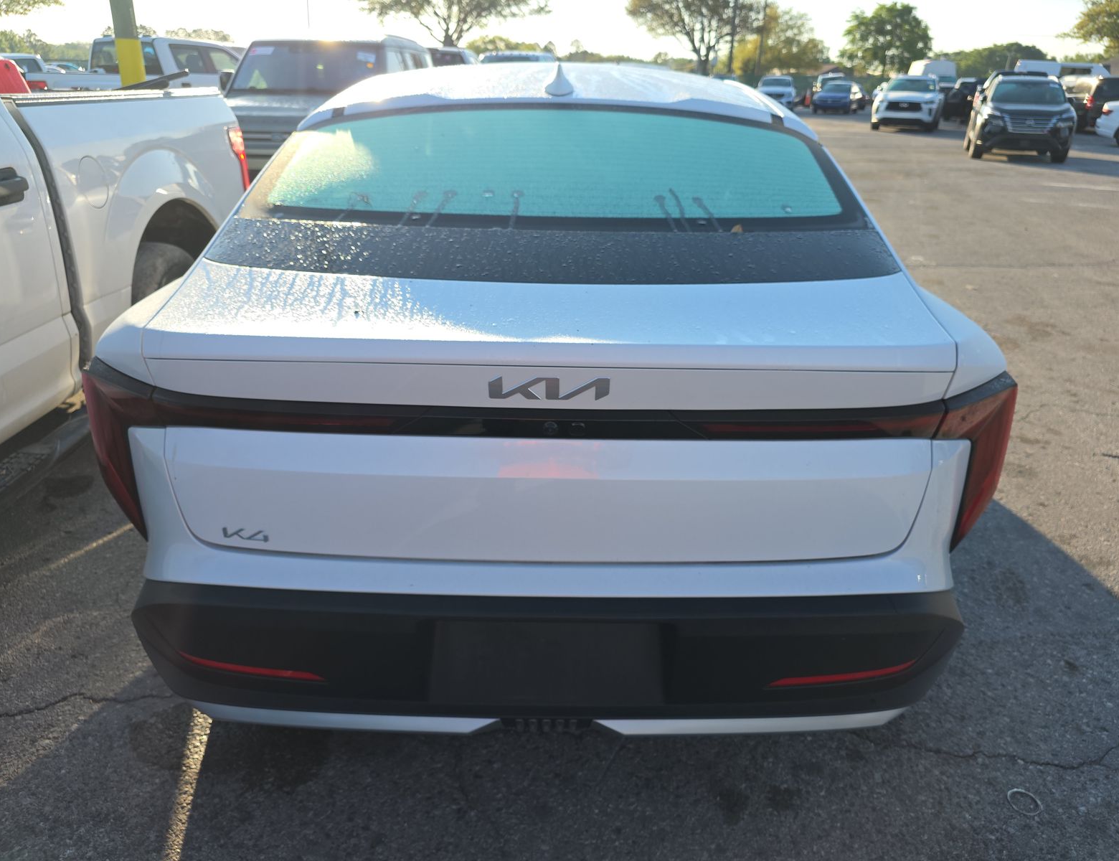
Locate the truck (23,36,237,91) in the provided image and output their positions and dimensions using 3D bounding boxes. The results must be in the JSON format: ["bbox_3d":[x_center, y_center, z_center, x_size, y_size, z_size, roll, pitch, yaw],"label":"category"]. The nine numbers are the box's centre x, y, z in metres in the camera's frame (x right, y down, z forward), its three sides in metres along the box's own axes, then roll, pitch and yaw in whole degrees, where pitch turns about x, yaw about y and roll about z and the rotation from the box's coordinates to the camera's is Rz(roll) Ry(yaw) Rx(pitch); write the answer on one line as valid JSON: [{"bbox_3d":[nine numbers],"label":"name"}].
[{"bbox_3d":[-7.240,-6.180,14.172,2.020,1.940,5.950,12,27,22],"label":"truck"}]

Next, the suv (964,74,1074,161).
[{"bbox_3d":[10.480,-7.145,17.380,1.840,1.690,4.650,11,27,20],"label":"suv"}]

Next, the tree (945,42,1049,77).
[{"bbox_3d":[50.036,-40.457,85.537,11.500,5.700,9.500,13,28,24],"label":"tree"}]

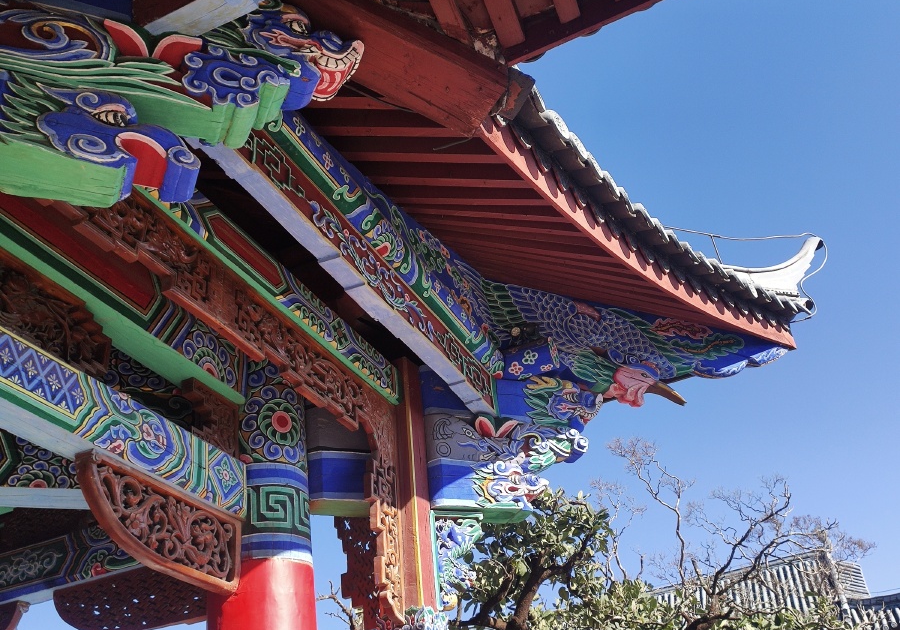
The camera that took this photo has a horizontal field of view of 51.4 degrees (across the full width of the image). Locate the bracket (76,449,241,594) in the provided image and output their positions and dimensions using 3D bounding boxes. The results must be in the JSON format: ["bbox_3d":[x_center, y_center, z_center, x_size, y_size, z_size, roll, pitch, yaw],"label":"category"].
[{"bbox_3d":[-0.881,0.655,2.887,0.067,0.241,0.730,-17,-33,18],"label":"bracket"}]

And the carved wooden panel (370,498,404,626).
[{"bbox_3d":[-0.225,0.880,3.405,0.040,0.479,0.168,-17,-33,18],"label":"carved wooden panel"}]

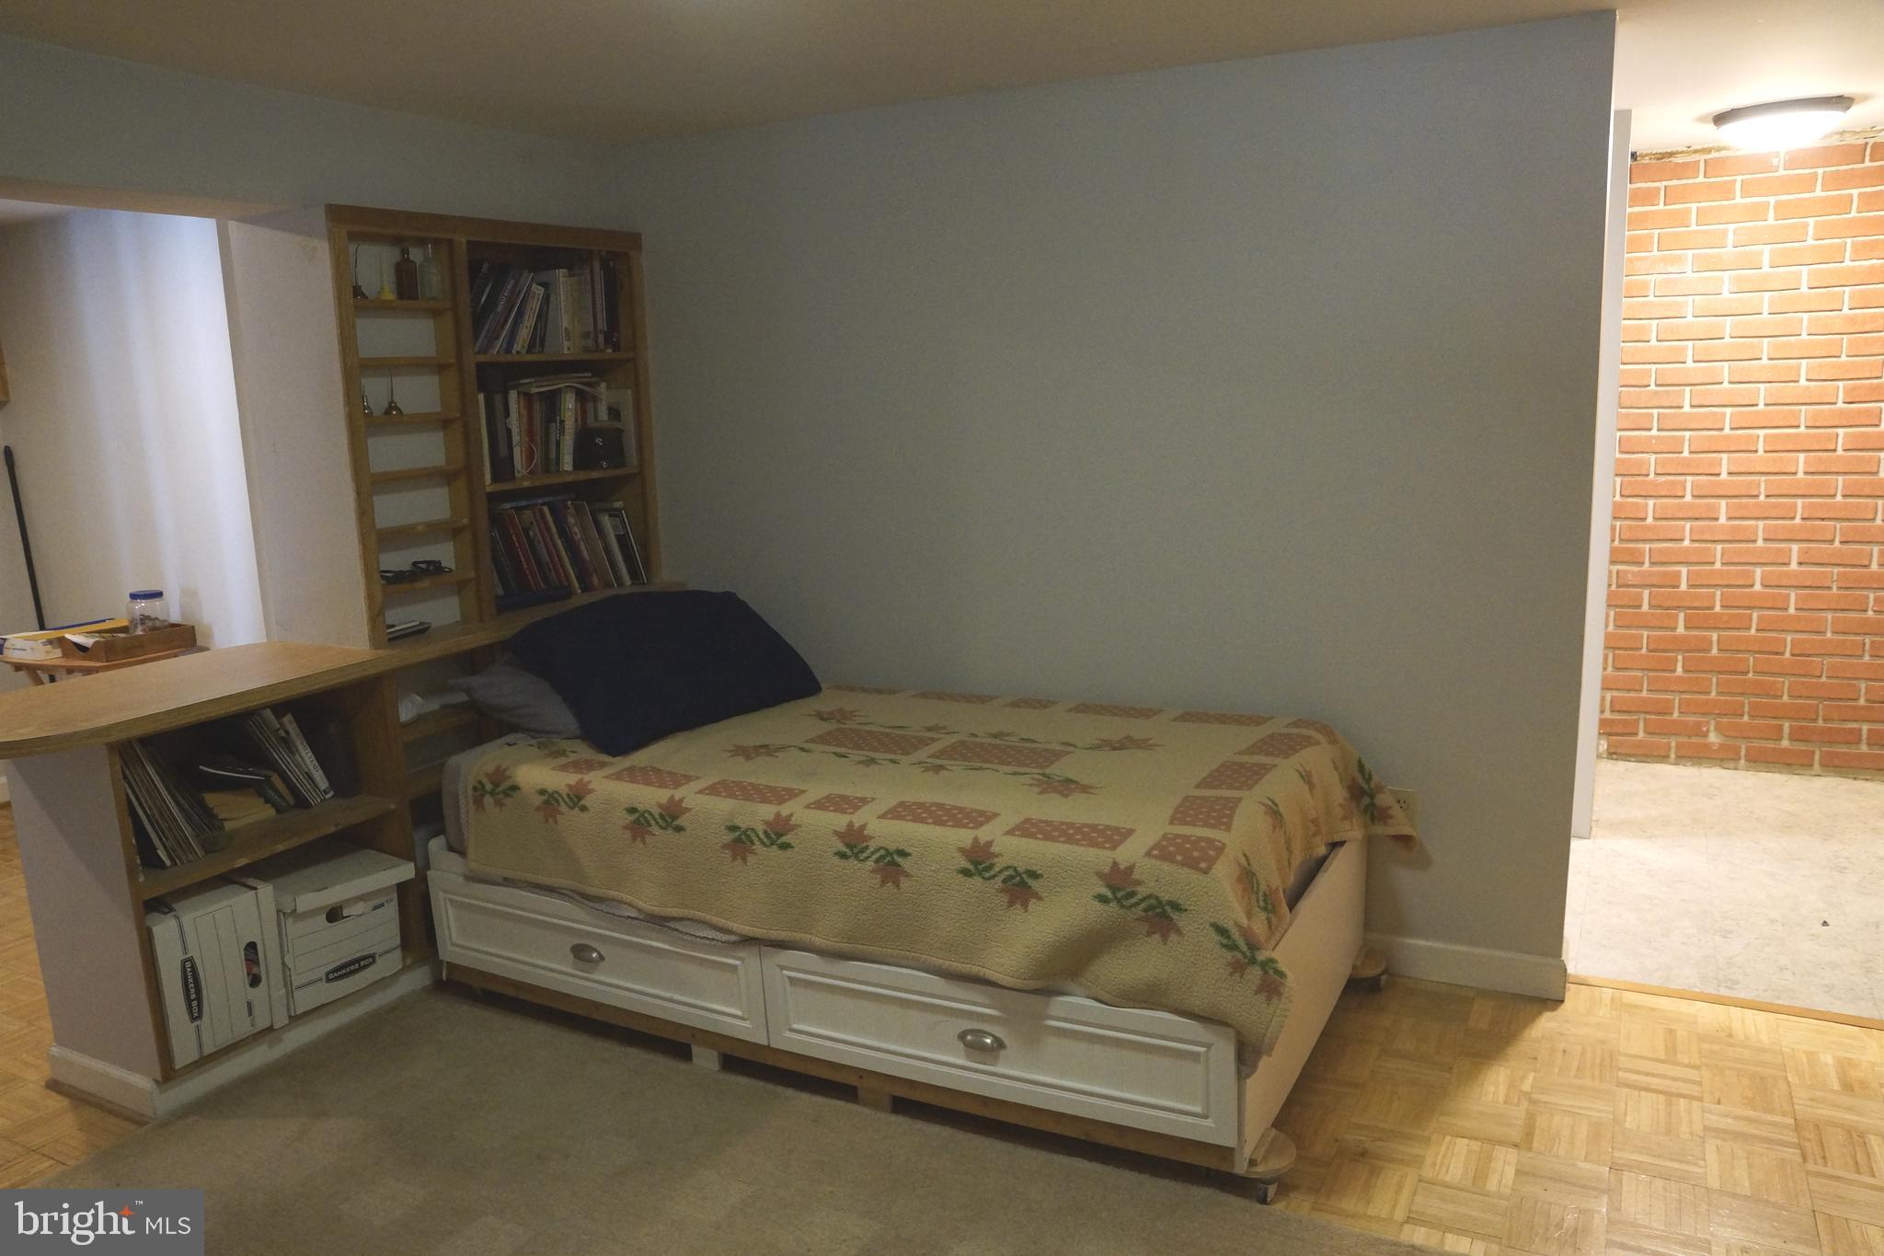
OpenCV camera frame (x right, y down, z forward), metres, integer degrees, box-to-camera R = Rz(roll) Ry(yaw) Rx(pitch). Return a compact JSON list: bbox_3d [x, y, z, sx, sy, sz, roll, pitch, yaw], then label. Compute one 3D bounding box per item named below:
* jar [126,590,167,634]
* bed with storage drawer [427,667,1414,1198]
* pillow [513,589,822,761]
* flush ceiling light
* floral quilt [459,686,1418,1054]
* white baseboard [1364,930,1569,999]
[{"bbox_3d":[-2.805,-0.044,4.437,0.128,0.165,0.128,-2,11,0],"label":"jar"},{"bbox_3d":[-0.105,0.571,3.005,2.050,0.645,1.000,3,12,26],"label":"bed with storage drawer"},{"bbox_3d":[-0.692,0.099,3.267,0.440,0.155,0.680,49,35,19],"label":"pillow"},{"bbox_3d":[2.273,-1.370,3.391,0.315,0.095,0.315,3,12,26],"label":"flush ceiling light"},{"bbox_3d":[-0.069,0.428,2.939,2.000,0.340,1.010,3,12,26],"label":"floral quilt"},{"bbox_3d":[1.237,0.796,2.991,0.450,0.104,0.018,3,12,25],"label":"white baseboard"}]

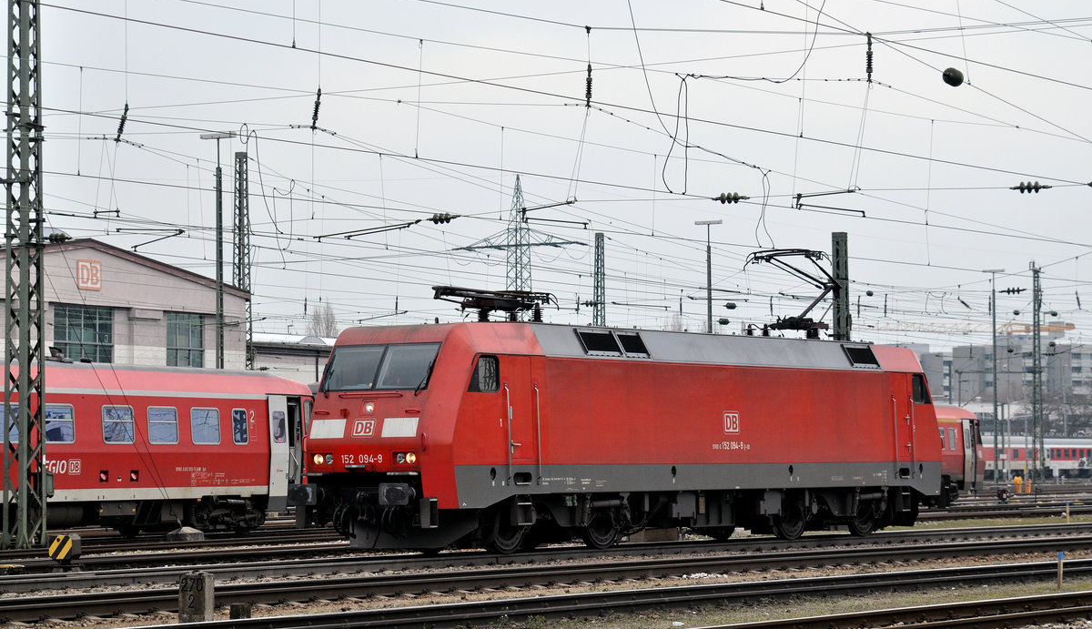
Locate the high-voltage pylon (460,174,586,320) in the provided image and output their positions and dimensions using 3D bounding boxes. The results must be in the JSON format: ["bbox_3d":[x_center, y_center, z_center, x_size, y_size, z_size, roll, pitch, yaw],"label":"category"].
[{"bbox_3d":[-2.677,1.727,329.180,13.800,32.600,3.600,-3,-3,32],"label":"high-voltage pylon"}]

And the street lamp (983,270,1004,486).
[{"bbox_3d":[32.490,4.674,229.600,1.750,15.900,0.350,-2,-3,29],"label":"street lamp"}]

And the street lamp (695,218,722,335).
[{"bbox_3d":[9.464,2.578,182.599,1.750,15.900,0.350,-2,-3,29],"label":"street lamp"}]

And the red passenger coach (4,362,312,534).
[{"bbox_3d":[-11.593,2.748,65.798,2.860,3.860,25.900,-2,-3,26],"label":"red passenger coach"}]

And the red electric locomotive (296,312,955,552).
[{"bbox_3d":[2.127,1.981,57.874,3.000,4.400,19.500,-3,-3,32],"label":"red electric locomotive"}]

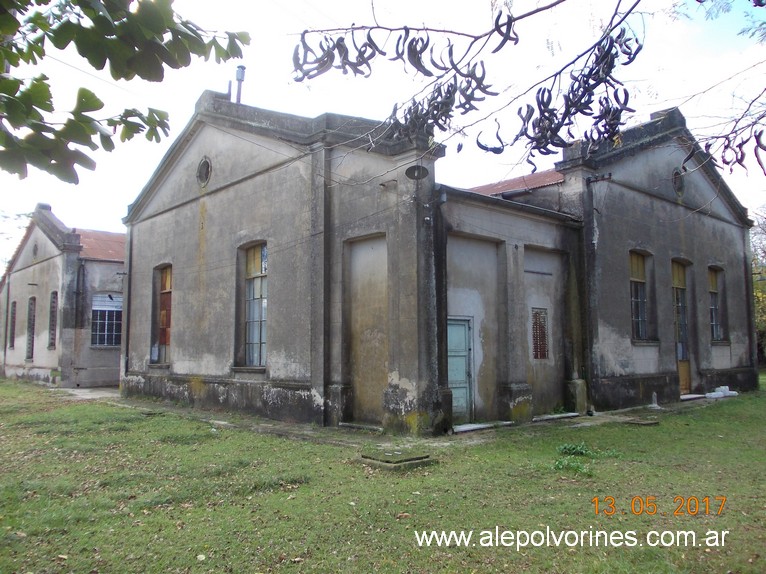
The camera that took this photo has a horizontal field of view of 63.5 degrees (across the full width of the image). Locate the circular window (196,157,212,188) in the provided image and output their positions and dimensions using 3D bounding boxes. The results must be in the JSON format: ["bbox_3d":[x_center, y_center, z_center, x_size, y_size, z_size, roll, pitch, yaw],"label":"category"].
[{"bbox_3d":[-5.192,-3.351,18.136,0.150,0.940,0.950,5,-8,-42],"label":"circular window"}]

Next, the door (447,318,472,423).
[{"bbox_3d":[1.530,1.662,12.422,0.880,2.113,0.100,5,-8,-42],"label":"door"}]

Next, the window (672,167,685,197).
[{"bbox_3d":[9.388,-3.330,19.726,0.940,0.950,0.150,5,-8,-42],"label":"window"}]

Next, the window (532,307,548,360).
[{"bbox_3d":[3.676,1.085,14.426,0.621,1.217,0.110,5,-8,-42],"label":"window"}]

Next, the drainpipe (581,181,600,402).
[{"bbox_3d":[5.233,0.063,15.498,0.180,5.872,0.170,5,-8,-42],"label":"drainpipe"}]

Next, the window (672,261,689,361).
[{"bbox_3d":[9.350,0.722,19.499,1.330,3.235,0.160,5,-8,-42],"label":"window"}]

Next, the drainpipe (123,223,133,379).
[{"bbox_3d":[-9.050,0.487,21.960,0.140,5.400,0.150,5,-8,-42],"label":"drainpipe"}]

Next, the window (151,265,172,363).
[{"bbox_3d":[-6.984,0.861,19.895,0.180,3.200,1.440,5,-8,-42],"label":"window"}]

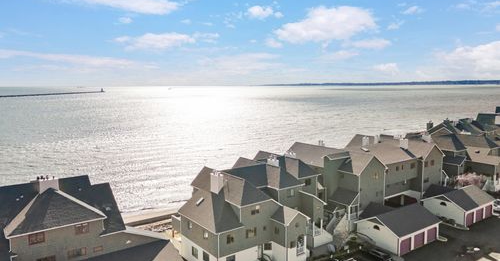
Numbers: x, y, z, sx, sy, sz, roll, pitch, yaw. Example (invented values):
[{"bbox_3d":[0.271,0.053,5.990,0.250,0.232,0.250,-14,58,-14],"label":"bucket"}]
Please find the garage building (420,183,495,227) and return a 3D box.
[{"bbox_3d":[40.309,14.077,67.421,11.190,5.011,8.174,-5,9,-35],"label":"garage building"}]

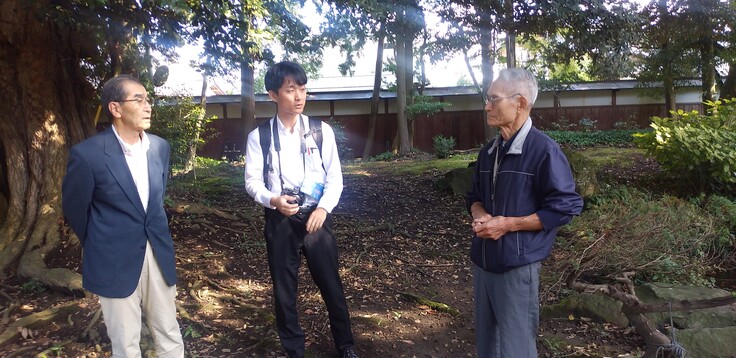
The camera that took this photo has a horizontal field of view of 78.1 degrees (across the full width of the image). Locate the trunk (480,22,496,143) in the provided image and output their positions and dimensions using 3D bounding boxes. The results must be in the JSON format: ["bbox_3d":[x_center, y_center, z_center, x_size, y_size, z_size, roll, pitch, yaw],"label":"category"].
[{"bbox_3d":[3.369,-2.575,12.586,0.338,3.521,0.338,-4,7,0],"label":"trunk"}]

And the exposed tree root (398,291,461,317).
[{"bbox_3d":[0.436,0.903,3.310,0.572,0.070,0.100,5,10,44],"label":"exposed tree root"}]

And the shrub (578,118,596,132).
[{"bbox_3d":[6.266,-1.528,12.974,0.515,0.427,0.515,-5,7,0],"label":"shrub"}]

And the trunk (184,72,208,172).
[{"bbox_3d":[-3.968,-1.299,10.559,0.165,2.357,0.165,12,7,0],"label":"trunk"}]

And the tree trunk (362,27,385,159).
[{"bbox_3d":[0.171,-2.323,12.684,0.213,3.566,0.213,7,7,0],"label":"tree trunk"}]

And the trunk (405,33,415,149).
[{"bbox_3d":[1.185,-2.441,12.800,0.243,3.277,0.243,-2,7,0],"label":"trunk"}]

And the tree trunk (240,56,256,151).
[{"bbox_3d":[-3.335,-2.027,12.726,0.369,2.853,0.369,0,7,0],"label":"tree trunk"}]

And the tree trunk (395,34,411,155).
[{"bbox_3d":[0.950,-2.264,12.305,0.275,3.208,0.275,-3,7,0],"label":"tree trunk"}]

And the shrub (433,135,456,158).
[{"bbox_3d":[2.016,-0.855,11.961,0.608,0.633,0.608,-4,7,0],"label":"shrub"}]

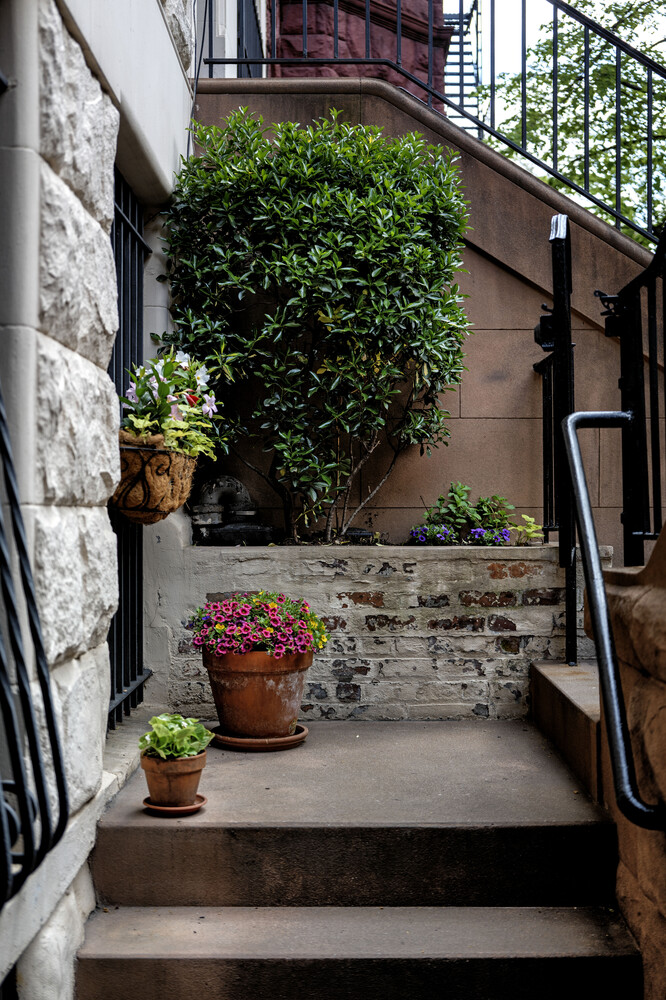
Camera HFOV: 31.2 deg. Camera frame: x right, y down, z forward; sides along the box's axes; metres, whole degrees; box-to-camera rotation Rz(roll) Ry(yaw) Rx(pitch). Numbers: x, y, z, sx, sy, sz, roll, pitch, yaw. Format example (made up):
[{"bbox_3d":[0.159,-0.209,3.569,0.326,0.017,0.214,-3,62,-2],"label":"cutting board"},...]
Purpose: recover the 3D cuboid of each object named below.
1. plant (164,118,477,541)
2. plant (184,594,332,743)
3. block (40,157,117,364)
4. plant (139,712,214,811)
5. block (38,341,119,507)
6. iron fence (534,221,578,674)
[{"bbox_3d":[-0.061,-0.612,4.131,1.071,1.489,0.836,0,0,0],"label":"plant"},{"bbox_3d":[-0.221,0.479,3.499,0.413,0.439,0.403,0,0,0],"label":"plant"},{"bbox_3d":[-0.678,-0.515,2.754,0.224,0.359,0.673,0,0,0],"label":"block"},{"bbox_3d":[-0.359,0.595,2.744,0.175,0.212,0.171,0,0,0],"label":"plant"},{"bbox_3d":[-0.678,-0.163,2.754,0.224,0.352,0.673,0,0,0],"label":"block"},{"bbox_3d":[0.722,-0.189,3.998,0.102,1.408,0.653,0,0,0],"label":"iron fence"}]

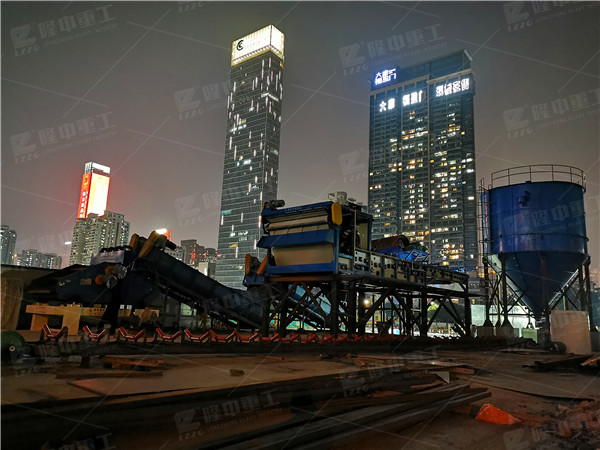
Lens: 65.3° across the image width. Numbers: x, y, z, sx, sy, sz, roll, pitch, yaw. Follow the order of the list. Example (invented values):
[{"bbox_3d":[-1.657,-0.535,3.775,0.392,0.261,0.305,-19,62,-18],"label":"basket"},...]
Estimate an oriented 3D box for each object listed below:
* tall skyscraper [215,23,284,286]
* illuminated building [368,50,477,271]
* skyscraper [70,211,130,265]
[{"bbox_3d":[-38.870,-44.440,366.520,43.340,222.000,17.160,-6,-13,37],"label":"tall skyscraper"},{"bbox_3d":[93.930,-27.250,358.150,80.510,196.000,21.340,-6,-13,38],"label":"illuminated building"},{"bbox_3d":[-226.480,39.260,530.170,42.000,102.000,34.000,-6,-13,37],"label":"skyscraper"}]

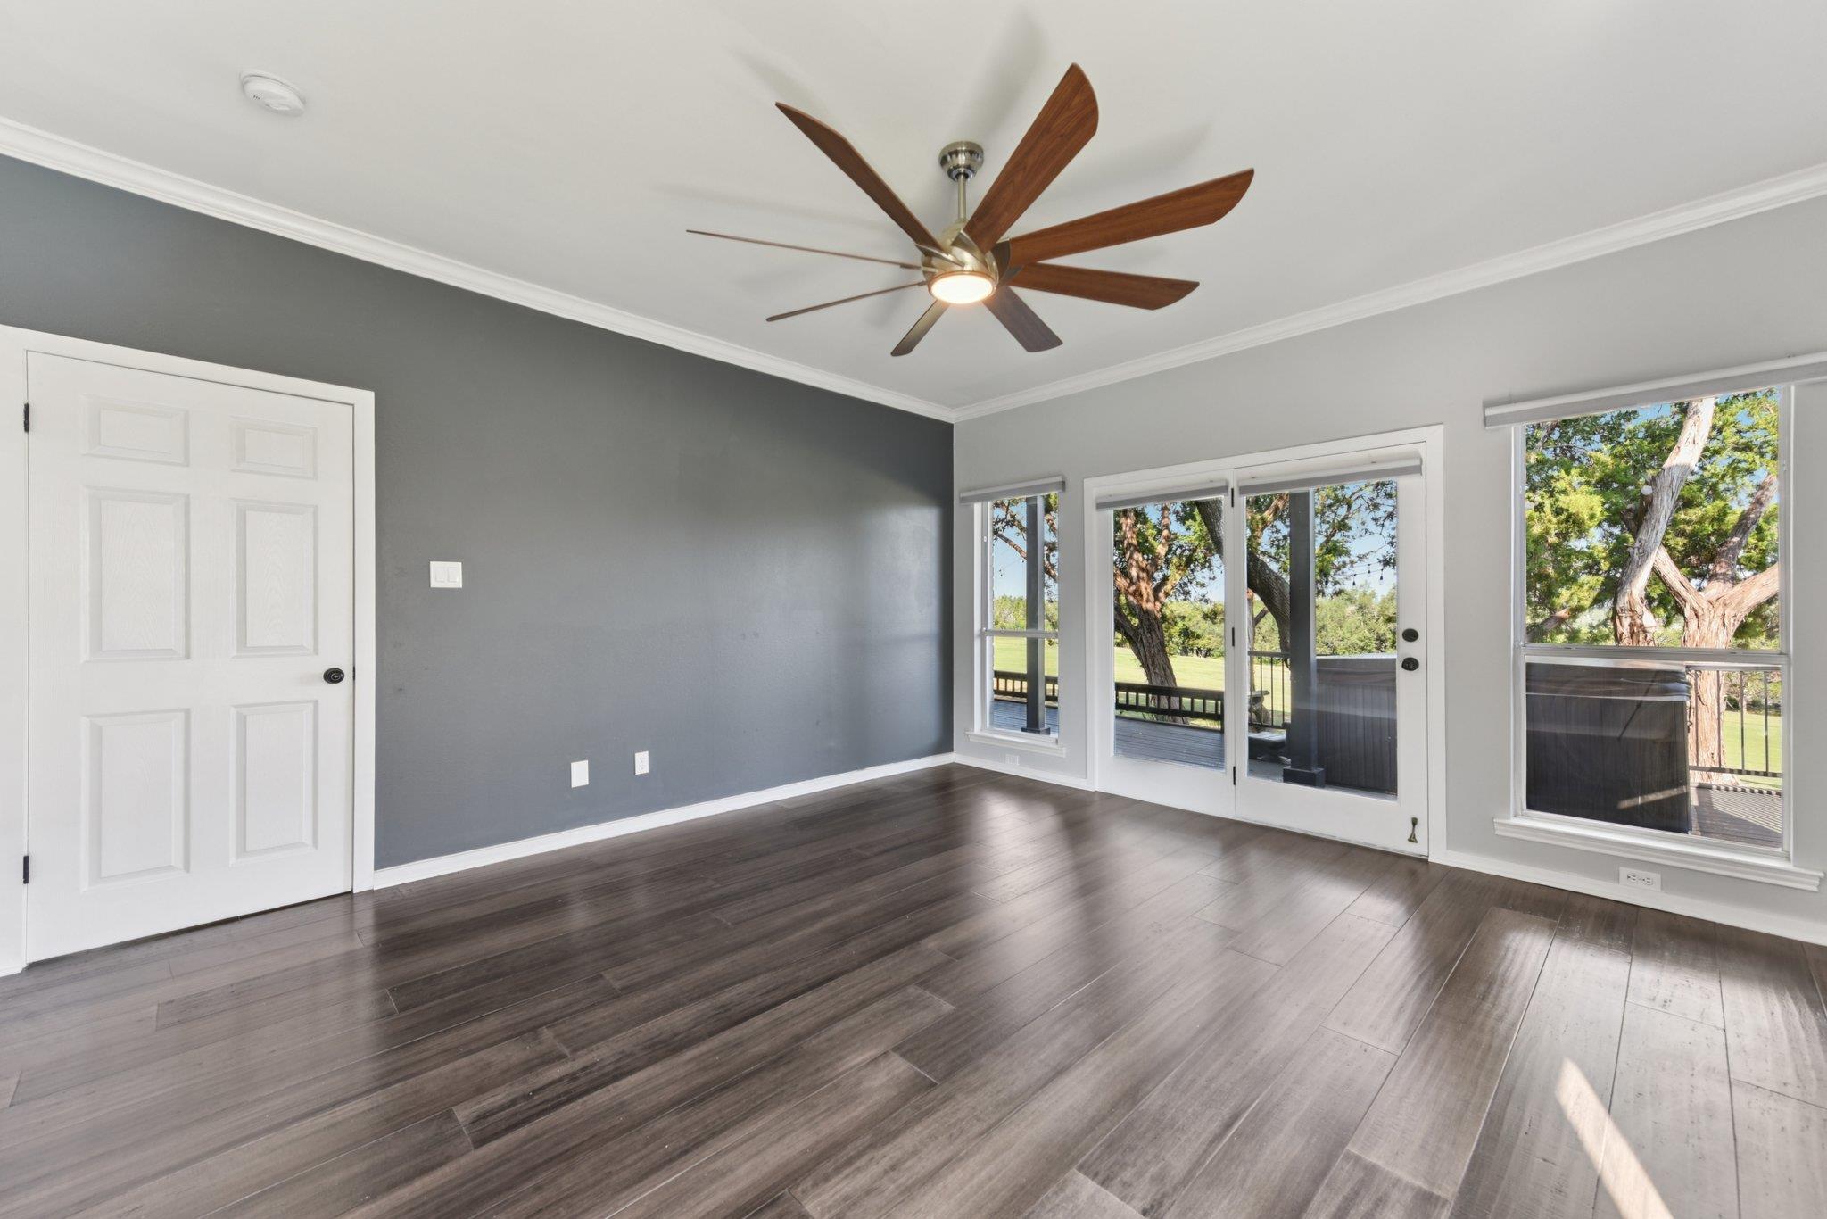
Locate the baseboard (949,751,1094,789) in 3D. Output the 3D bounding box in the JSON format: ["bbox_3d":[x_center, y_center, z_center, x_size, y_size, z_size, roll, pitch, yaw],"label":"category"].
[{"bbox_3d":[0.723,1.162,5.120,0.018,0.082,1.209,0,0,-44],"label":"baseboard"}]

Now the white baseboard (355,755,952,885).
[{"bbox_3d":[-1.000,1.156,4.282,3.627,0.082,0.018,0,0,-44],"label":"white baseboard"}]

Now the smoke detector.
[{"bbox_3d":[-1.914,-1.536,2.126,0.147,0.045,0.147,0,0,-44],"label":"smoke detector"}]

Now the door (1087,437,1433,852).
[{"bbox_3d":[1.825,0.195,4.017,0.080,1.997,1.826,0,0,-44],"label":"door"}]

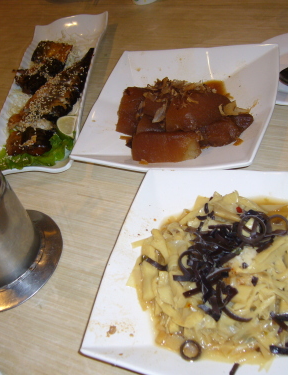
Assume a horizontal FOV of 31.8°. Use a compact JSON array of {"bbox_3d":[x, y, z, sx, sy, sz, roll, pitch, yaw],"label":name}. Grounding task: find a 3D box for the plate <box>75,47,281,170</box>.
[{"bbox_3d":[0.048,-0.100,0.652,0.233,0.036,0.233,4,50,21],"label":"plate"}]

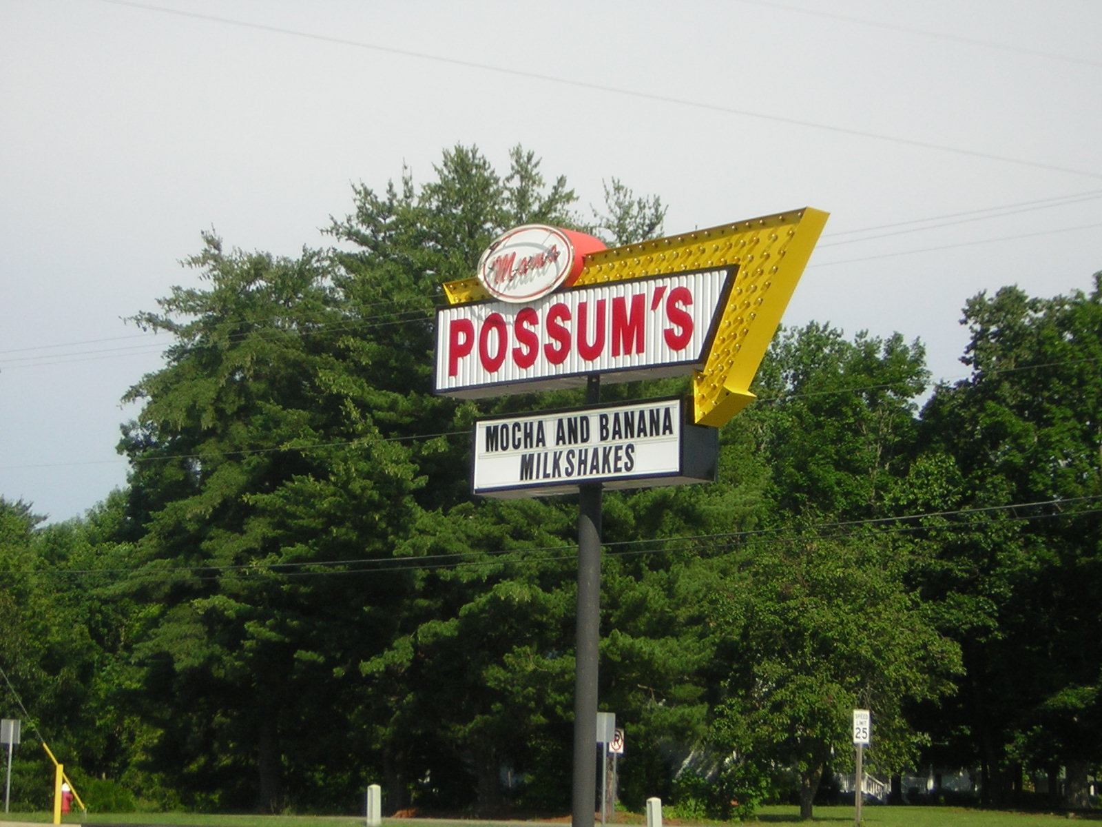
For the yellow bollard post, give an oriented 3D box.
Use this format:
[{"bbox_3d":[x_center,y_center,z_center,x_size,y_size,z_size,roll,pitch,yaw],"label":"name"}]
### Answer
[{"bbox_3d":[-9.564,7.392,55.000,0.125,1.170,0.125,1,-8,0],"label":"yellow bollard post"}]

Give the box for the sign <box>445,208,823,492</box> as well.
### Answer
[{"bbox_3d":[0.602,-0.506,22.873,3.828,2.181,0.502,-6,-11,41],"label":"sign"}]

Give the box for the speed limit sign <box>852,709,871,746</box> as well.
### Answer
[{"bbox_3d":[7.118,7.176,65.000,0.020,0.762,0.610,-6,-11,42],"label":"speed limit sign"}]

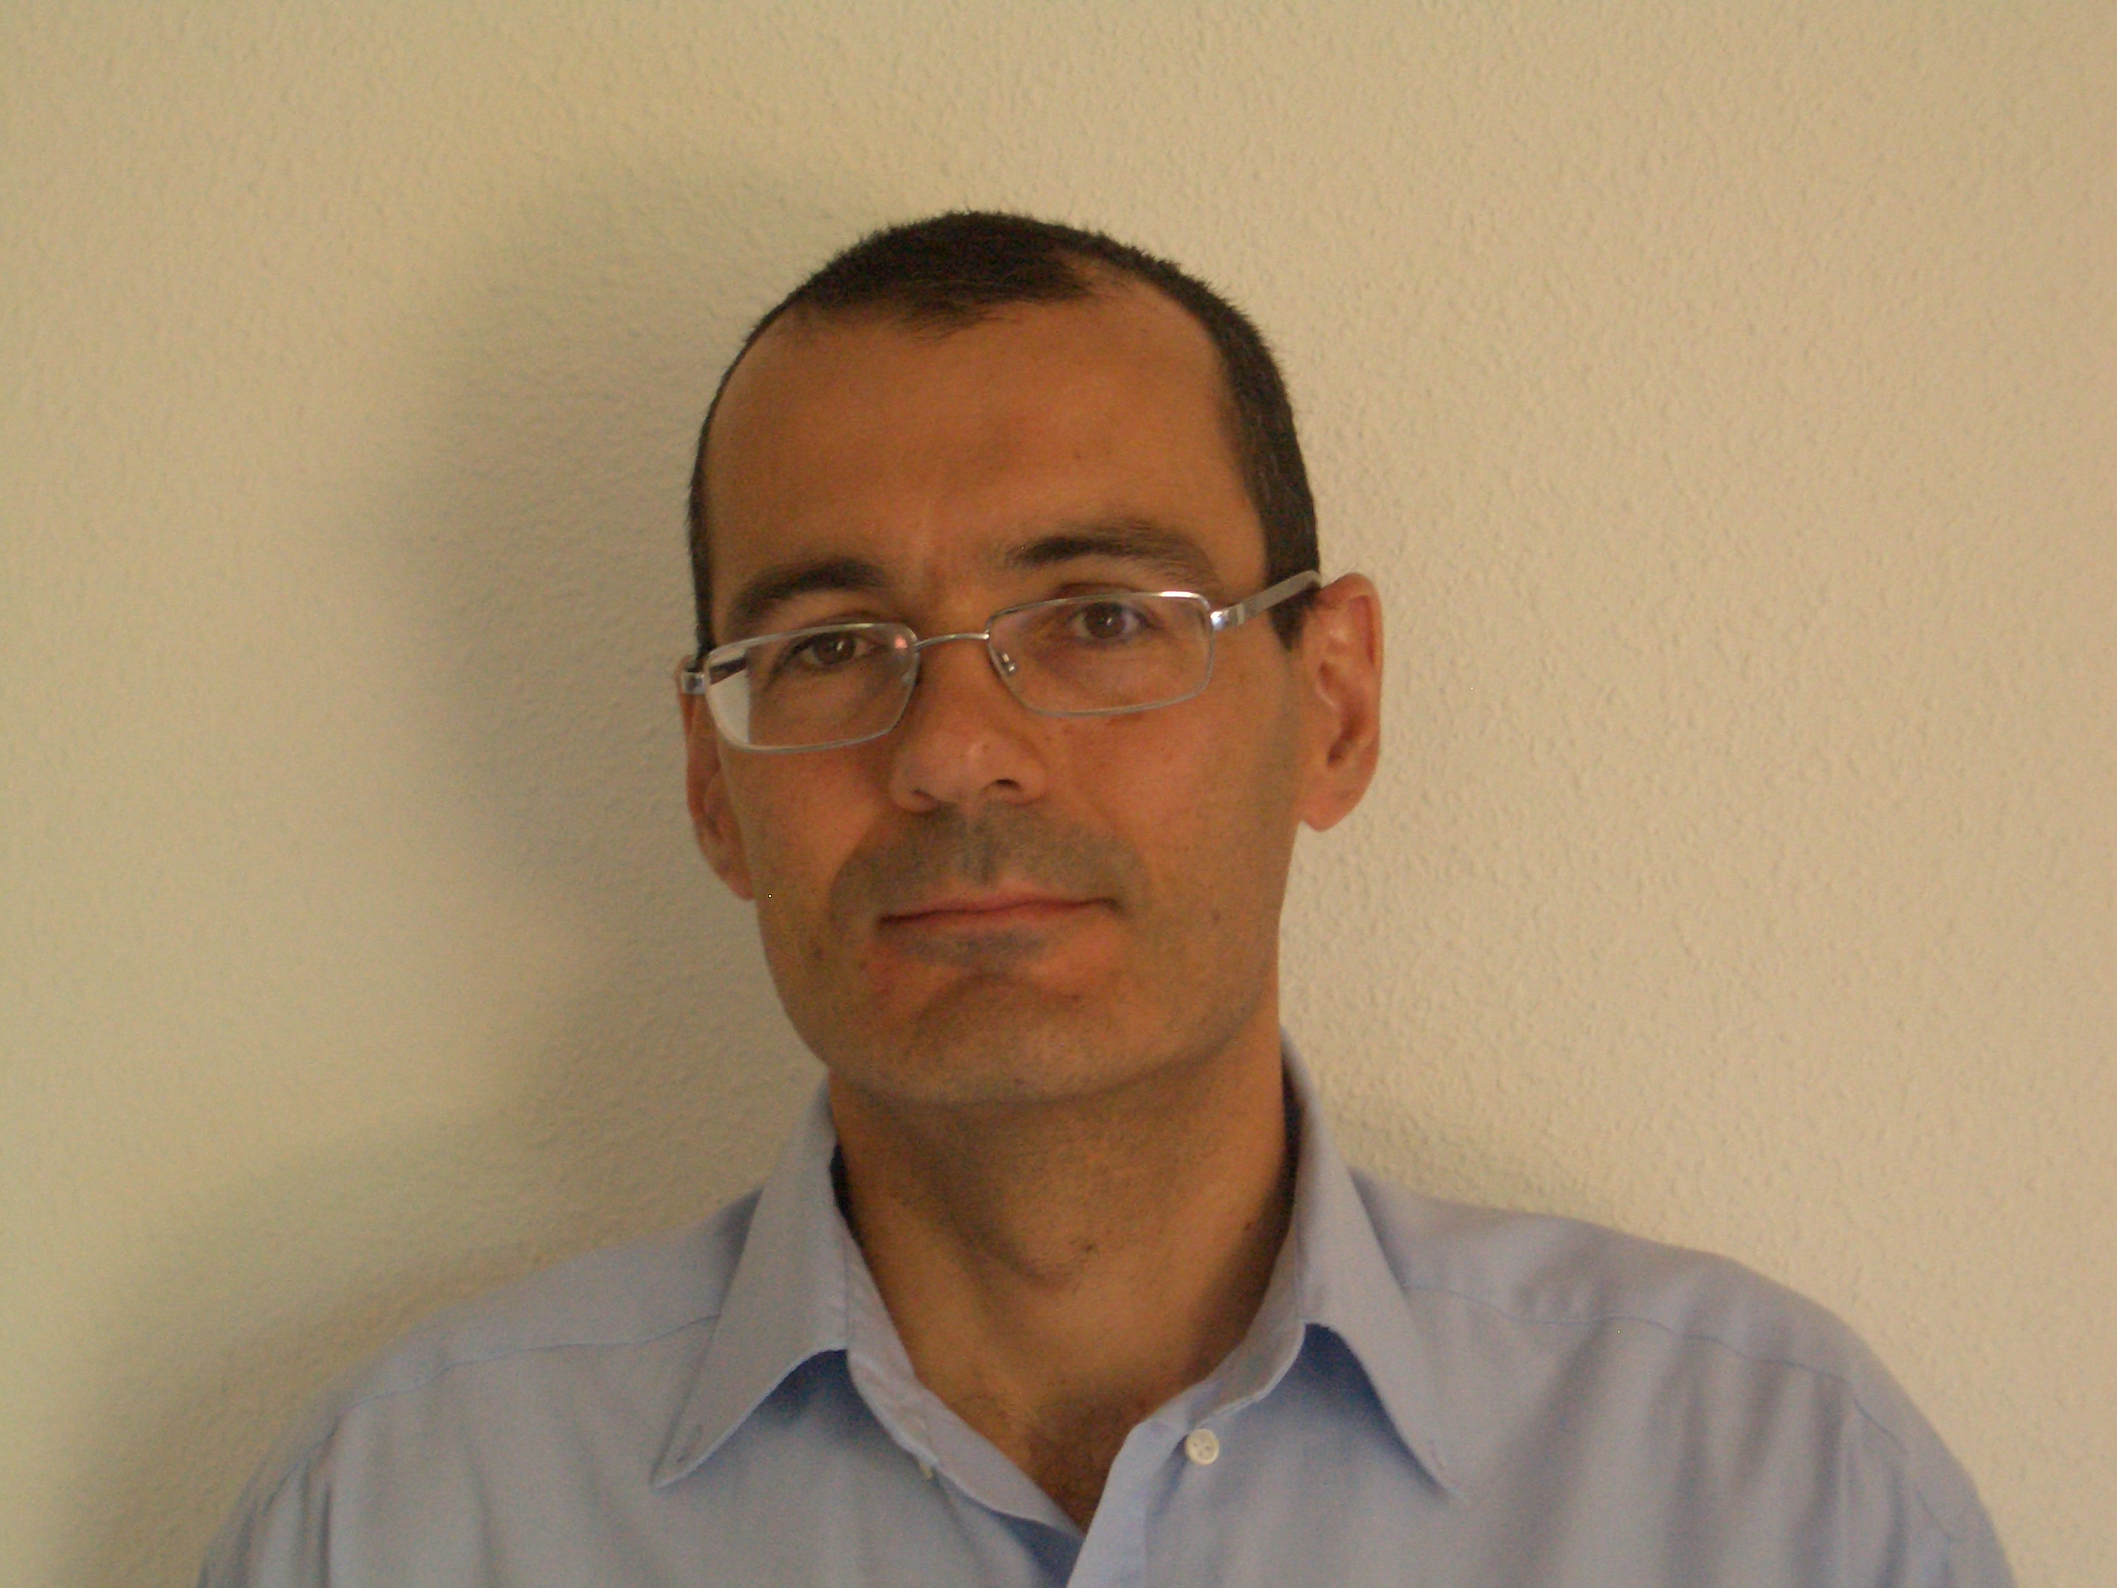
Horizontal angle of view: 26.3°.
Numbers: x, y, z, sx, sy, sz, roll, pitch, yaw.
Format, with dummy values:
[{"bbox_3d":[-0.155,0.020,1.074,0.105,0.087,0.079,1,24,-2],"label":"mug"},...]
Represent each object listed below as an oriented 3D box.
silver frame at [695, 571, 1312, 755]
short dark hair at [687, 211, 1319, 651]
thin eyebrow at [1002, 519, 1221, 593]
[{"bbox_3d":[-0.010,-0.029,1.140,0.143,0.042,0.138,-5,3,11],"label":"silver frame"},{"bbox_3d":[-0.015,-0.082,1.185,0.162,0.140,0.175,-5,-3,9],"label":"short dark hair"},{"bbox_3d":[0.013,-0.057,1.088,0.053,0.018,0.015,-4,0,0],"label":"thin eyebrow"}]

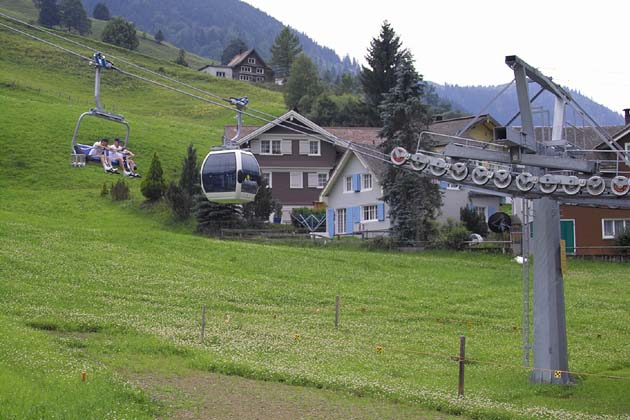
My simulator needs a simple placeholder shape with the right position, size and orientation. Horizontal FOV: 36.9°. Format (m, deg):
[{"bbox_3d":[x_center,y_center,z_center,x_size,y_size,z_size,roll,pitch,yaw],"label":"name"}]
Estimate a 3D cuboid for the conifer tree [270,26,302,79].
[{"bbox_3d":[-7.390,-40.708,245.000,8.200,13.800,8.200,0,-4,0],"label":"conifer tree"}]

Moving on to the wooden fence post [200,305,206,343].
[{"bbox_3d":[-3.579,3.672,30.300,0.100,1.270,0.100,3,-4,0],"label":"wooden fence post"}]

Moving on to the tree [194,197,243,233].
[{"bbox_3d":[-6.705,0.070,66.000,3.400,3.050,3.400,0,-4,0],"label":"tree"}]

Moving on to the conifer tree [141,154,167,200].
[{"bbox_3d":[-11.964,-2.482,70.000,1.950,3.550,1.950,0,-4,0],"label":"conifer tree"}]

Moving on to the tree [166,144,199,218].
[{"bbox_3d":[-9.994,-1.954,71.000,2.630,5.940,2.630,0,-2,0],"label":"tree"}]

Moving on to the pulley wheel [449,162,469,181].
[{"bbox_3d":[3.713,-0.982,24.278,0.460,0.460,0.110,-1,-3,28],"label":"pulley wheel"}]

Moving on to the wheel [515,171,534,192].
[{"bbox_3d":[5.921,-0.781,26.630,0.520,0.520,0.120,-2,-4,25],"label":"wheel"}]

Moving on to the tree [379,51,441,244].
[{"bbox_3d":[6.837,-4.498,68.000,4.390,14.110,4.390,0,-2,0],"label":"tree"}]

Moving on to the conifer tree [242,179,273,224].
[{"bbox_3d":[-4.503,-0.783,74.000,2.350,3.680,2.350,0,-2,0],"label":"conifer tree"}]

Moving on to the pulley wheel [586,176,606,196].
[{"bbox_3d":[7.692,-0.648,25.830,0.520,0.520,0.120,-2,-4,25],"label":"pulley wheel"}]

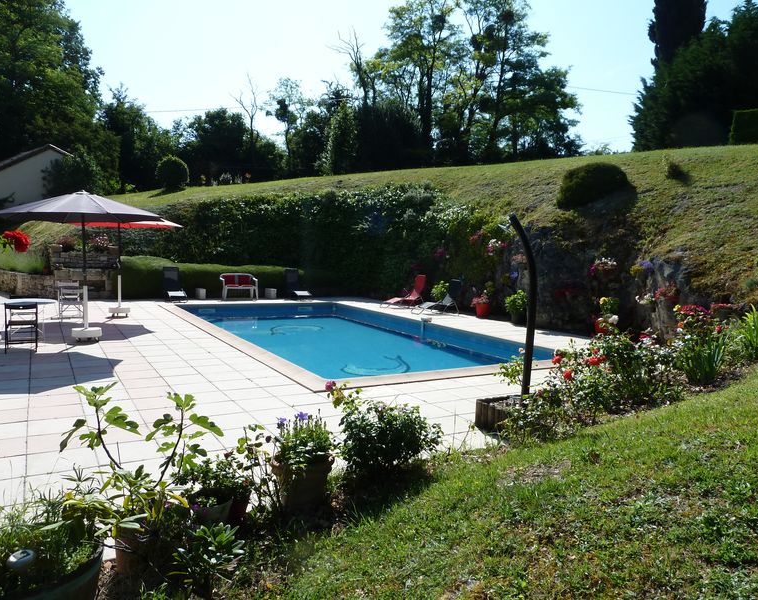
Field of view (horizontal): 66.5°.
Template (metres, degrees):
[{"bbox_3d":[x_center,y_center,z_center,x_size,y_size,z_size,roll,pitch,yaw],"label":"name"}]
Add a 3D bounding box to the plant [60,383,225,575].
[{"bbox_3d":[-1.243,0.940,3.149,0.850,1.040,0.750,0,5,-22],"label":"plant"}]

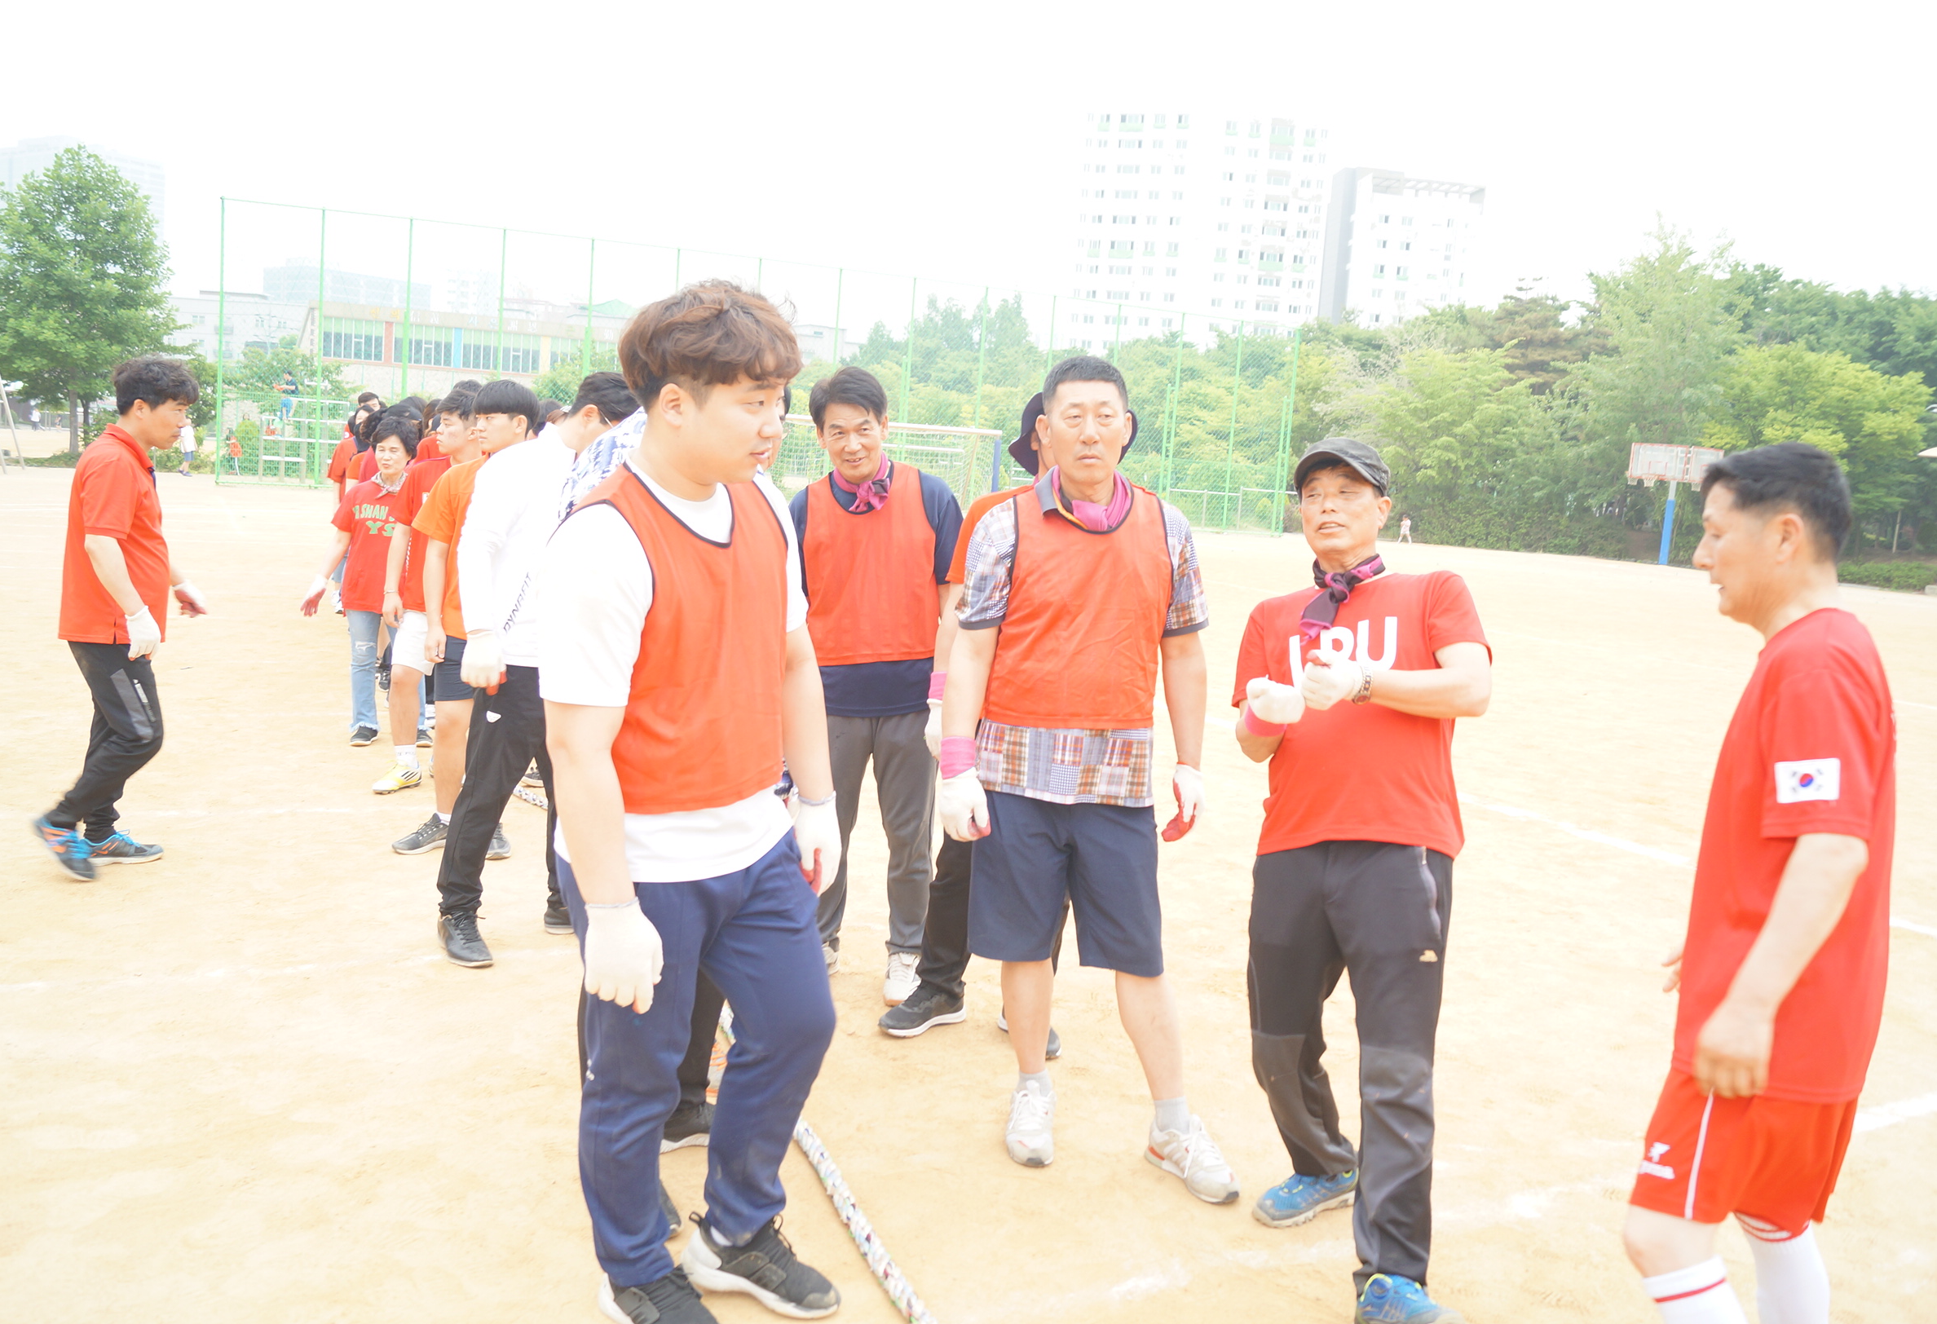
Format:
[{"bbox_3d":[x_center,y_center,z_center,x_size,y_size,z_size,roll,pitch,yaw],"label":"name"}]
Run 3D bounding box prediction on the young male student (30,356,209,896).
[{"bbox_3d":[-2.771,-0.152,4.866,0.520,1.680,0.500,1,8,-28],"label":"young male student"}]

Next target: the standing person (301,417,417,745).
[{"bbox_3d":[-2.884,-0.395,7.254,0.640,1.580,0.360,4,7,-7],"label":"standing person"}]

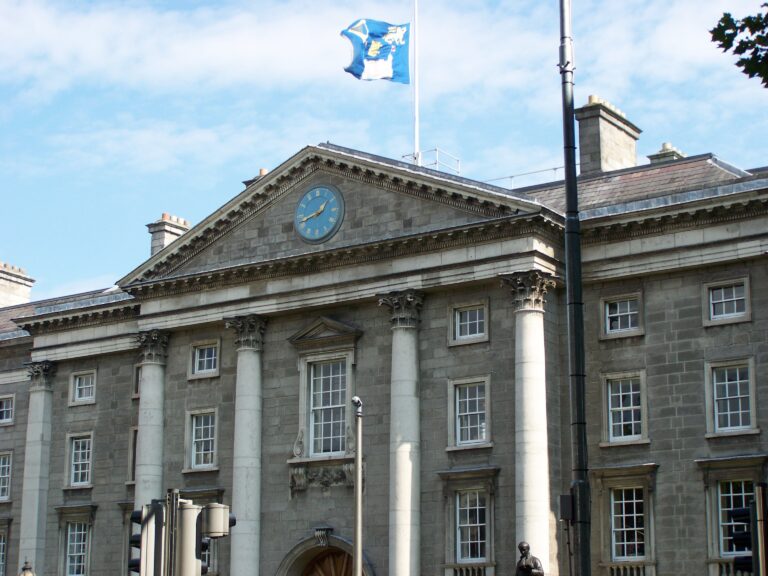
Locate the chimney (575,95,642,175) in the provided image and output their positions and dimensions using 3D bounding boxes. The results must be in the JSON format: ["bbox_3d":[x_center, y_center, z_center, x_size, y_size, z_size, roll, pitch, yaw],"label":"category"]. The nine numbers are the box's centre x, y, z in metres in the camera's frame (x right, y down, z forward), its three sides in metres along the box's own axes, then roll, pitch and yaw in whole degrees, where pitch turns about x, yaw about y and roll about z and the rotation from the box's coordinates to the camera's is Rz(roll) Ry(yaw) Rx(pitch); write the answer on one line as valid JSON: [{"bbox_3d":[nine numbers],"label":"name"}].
[{"bbox_3d":[8.576,-5.464,58.986,1.100,3.700,3.490,-9,-16,34],"label":"chimney"}]

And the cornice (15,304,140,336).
[{"bbox_3d":[-12.615,1.351,65.960,8.400,0.900,0.900,-9,-16,34],"label":"cornice"}]

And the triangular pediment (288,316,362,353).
[{"bbox_3d":[-2.107,1.558,56.189,3.300,1.100,0.500,-9,-16,34],"label":"triangular pediment"}]

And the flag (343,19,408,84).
[{"bbox_3d":[-0.330,-9.761,64.100,3.000,2.700,0.800,0,-13,0],"label":"flag"}]

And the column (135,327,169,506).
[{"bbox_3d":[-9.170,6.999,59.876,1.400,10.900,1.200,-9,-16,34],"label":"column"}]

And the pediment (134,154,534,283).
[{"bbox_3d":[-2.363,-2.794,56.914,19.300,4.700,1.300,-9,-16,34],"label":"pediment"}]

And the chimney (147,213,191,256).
[{"bbox_3d":[-9.178,-2.077,69.961,1.190,2.700,3.000,-9,-16,34],"label":"chimney"}]

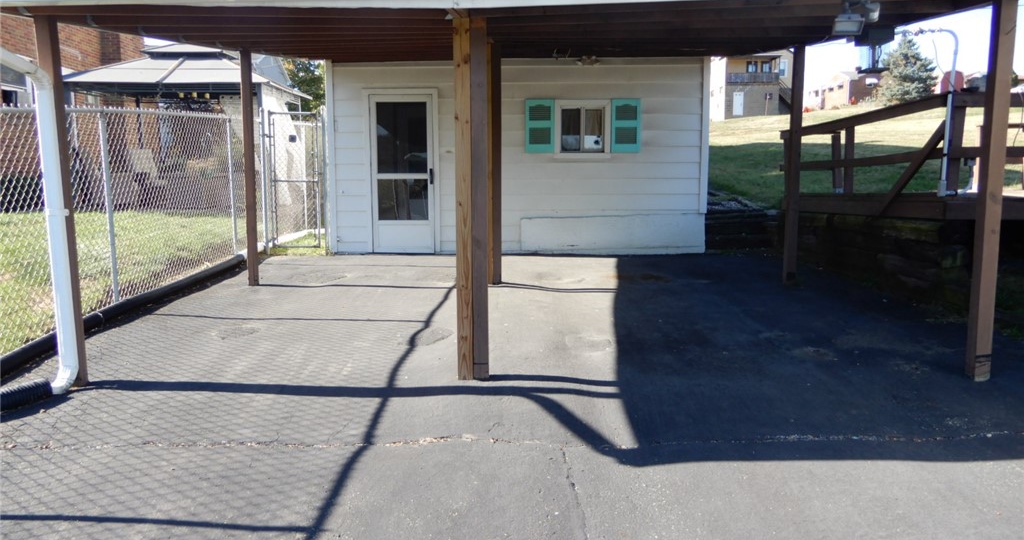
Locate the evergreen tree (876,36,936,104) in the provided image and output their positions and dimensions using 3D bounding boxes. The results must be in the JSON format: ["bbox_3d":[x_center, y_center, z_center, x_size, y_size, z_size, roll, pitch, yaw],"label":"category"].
[{"bbox_3d":[25.035,-12.581,45.000,3.400,4.500,3.400,0,7,1],"label":"evergreen tree"}]

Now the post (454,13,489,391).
[{"bbox_3d":[-0.228,-0.377,4.139,0.179,2.094,0.090,0,7,1],"label":"post"}]

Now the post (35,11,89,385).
[{"bbox_3d":[-2.671,-0.388,4.203,0.090,2.140,0.090,0,7,1],"label":"post"}]

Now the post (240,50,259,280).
[{"bbox_3d":[-2.626,-0.995,7.106,0.090,2.337,0.090,0,7,1],"label":"post"}]

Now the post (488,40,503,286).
[{"bbox_3d":[-0.187,-1.022,7.053,0.160,2.364,0.090,0,7,1],"label":"post"}]

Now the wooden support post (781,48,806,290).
[{"bbox_3d":[2.776,-1.010,7.003,0.090,2.302,0.090,0,7,1],"label":"wooden support post"}]

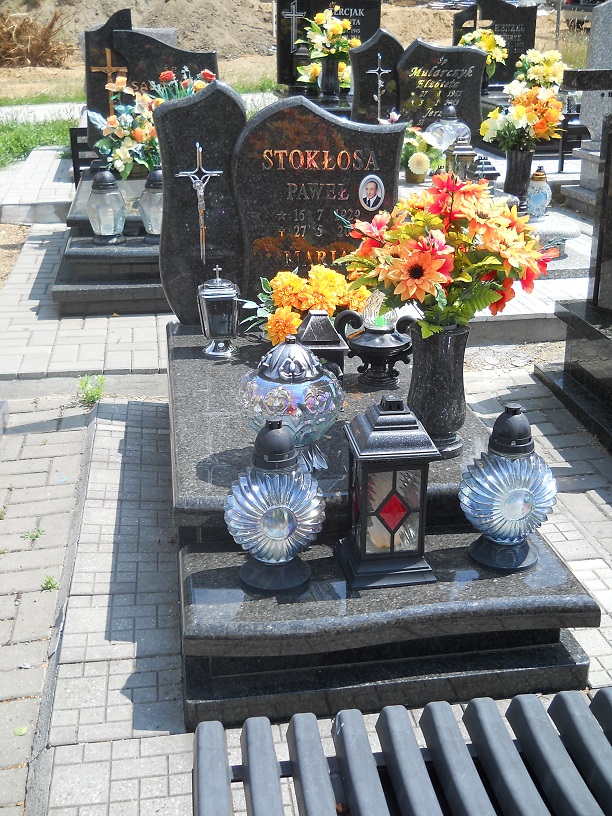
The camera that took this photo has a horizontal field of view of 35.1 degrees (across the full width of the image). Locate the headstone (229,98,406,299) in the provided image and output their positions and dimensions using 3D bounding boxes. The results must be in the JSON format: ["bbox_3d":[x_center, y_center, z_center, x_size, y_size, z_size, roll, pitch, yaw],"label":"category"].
[{"bbox_3d":[0.051,-0.792,3.898,0.690,0.890,0.100,-3,21,-8],"label":"headstone"}]

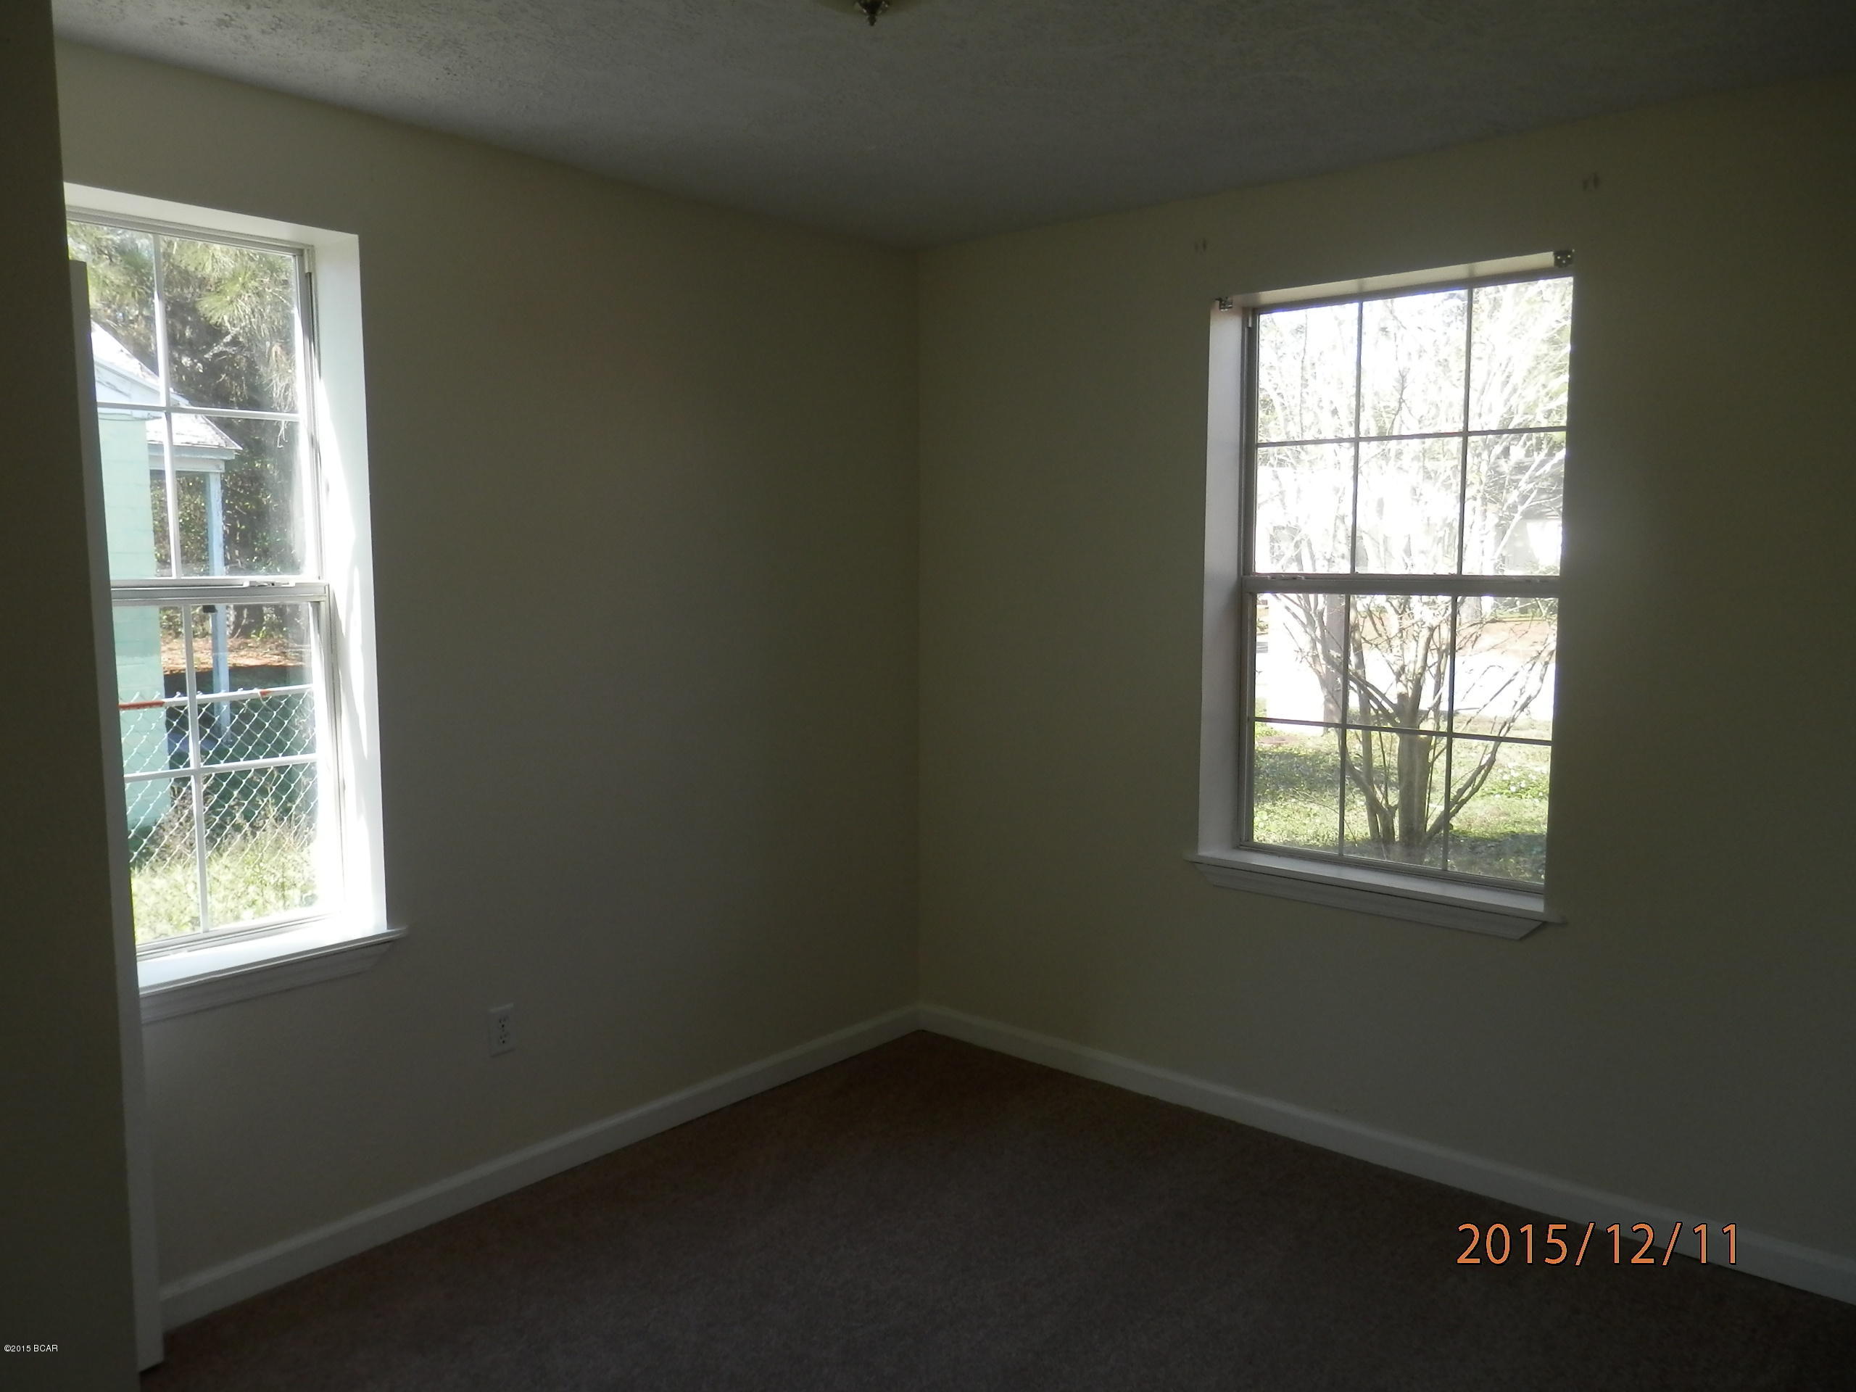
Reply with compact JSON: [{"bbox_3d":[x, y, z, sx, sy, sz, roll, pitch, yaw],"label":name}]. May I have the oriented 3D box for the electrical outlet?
[{"bbox_3d":[-0.992,0.784,3.137,0.008,0.114,0.070,5,7,40],"label":"electrical outlet"}]

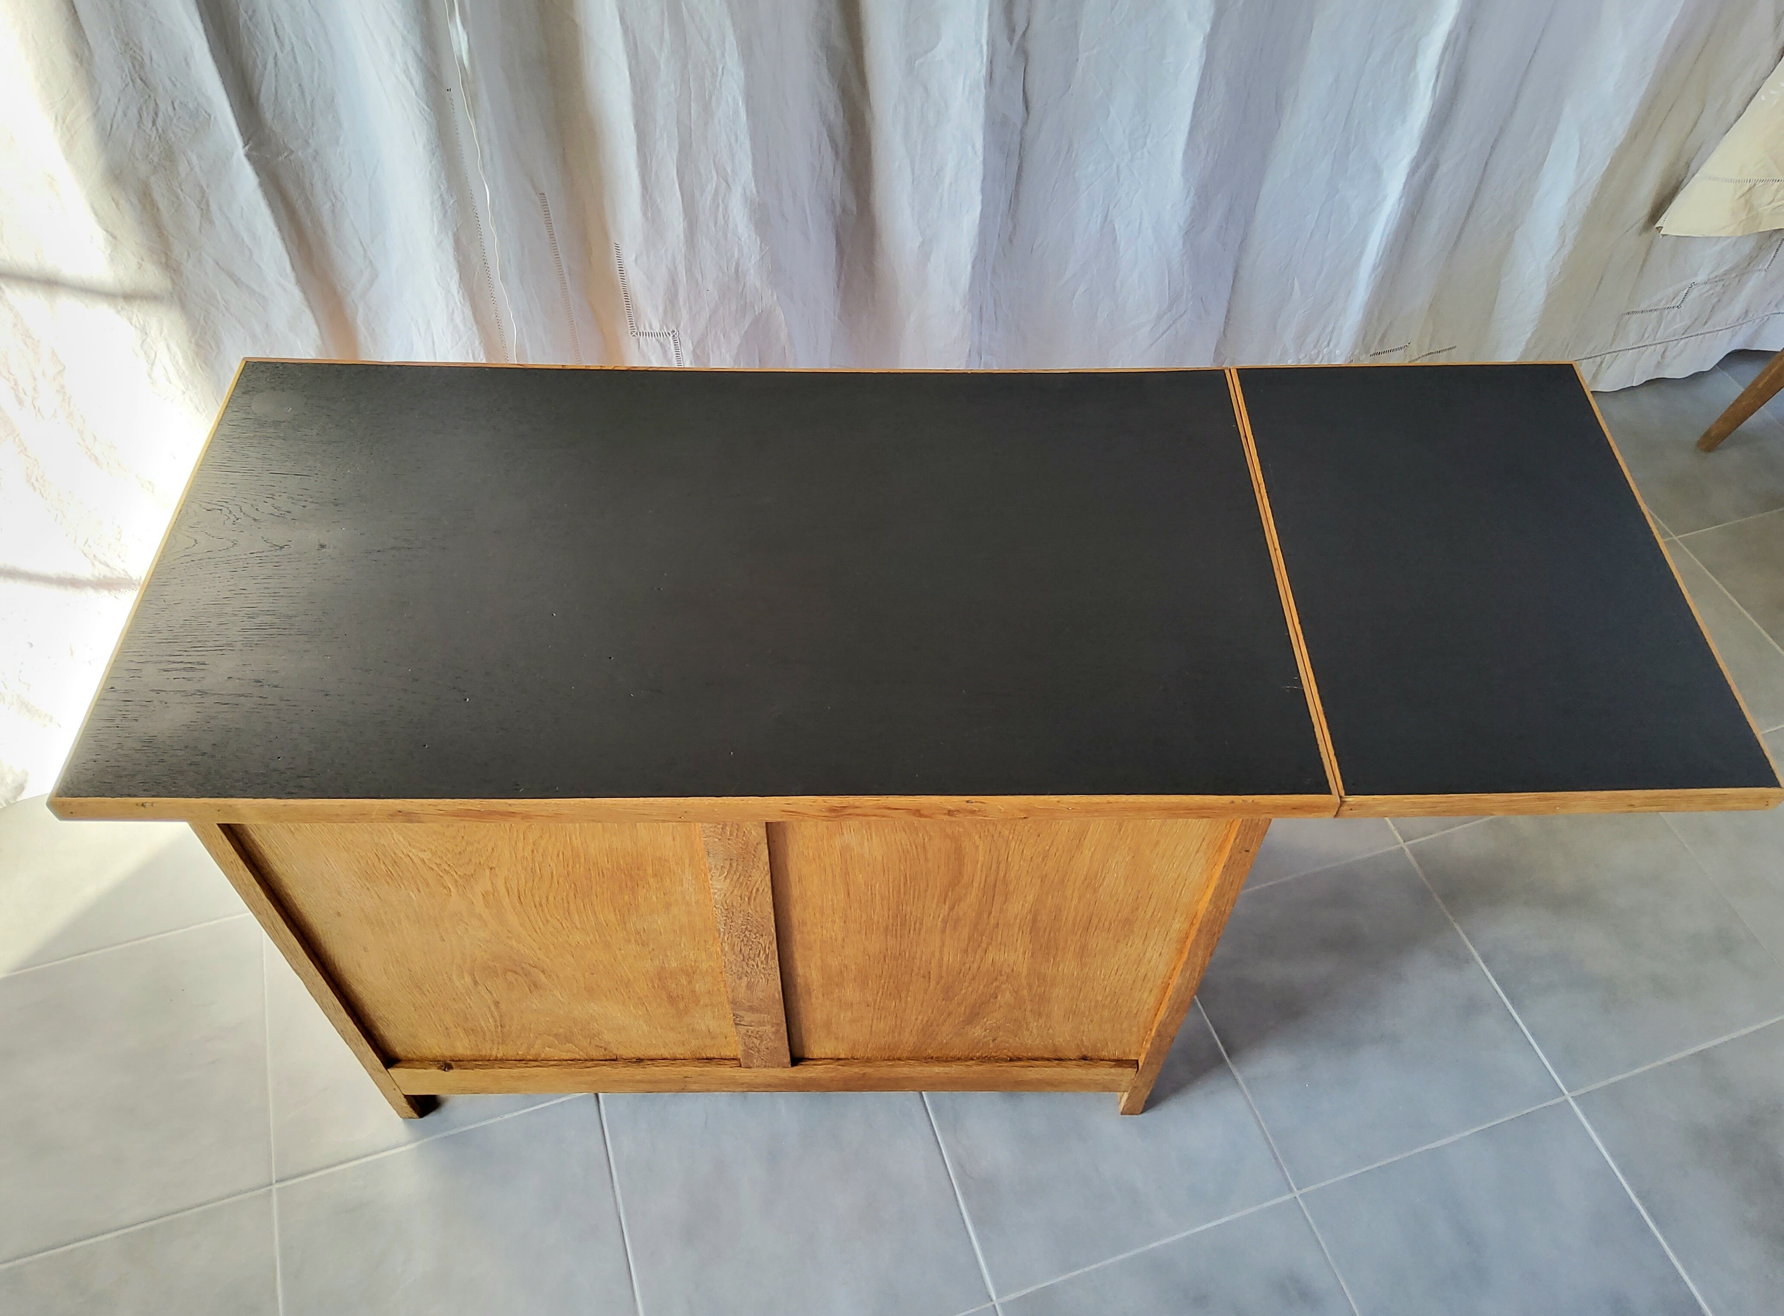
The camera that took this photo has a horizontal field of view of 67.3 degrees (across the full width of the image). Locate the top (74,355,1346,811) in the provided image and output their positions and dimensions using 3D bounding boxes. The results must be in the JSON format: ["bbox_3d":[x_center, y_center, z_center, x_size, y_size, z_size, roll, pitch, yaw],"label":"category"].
[{"bbox_3d":[-0.163,-0.093,1.302,1.057,0.032,0.545,0,51,-1],"label":"top"}]

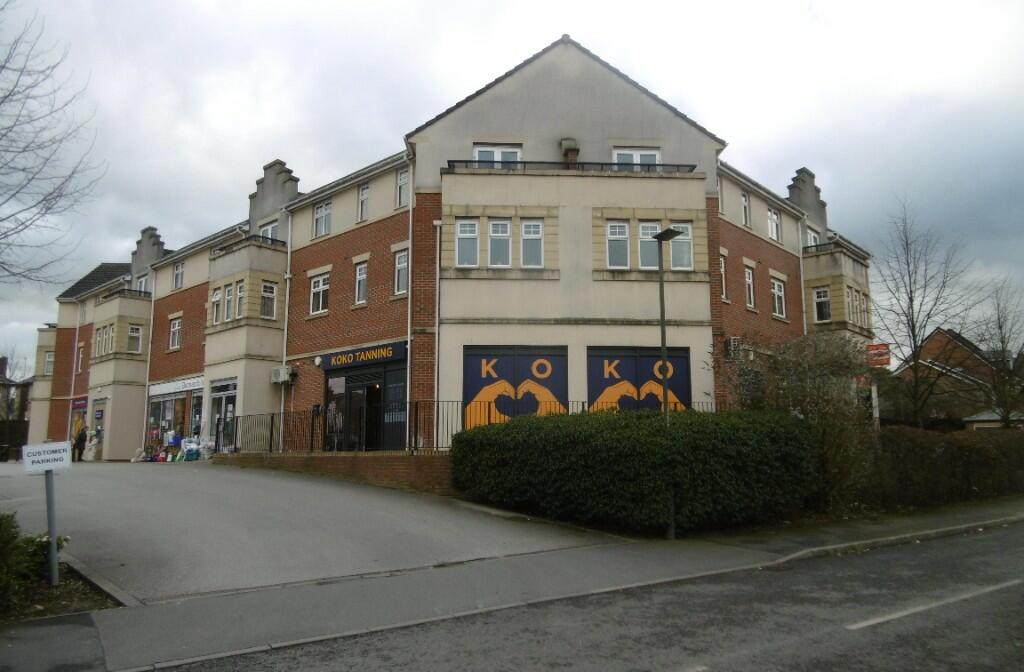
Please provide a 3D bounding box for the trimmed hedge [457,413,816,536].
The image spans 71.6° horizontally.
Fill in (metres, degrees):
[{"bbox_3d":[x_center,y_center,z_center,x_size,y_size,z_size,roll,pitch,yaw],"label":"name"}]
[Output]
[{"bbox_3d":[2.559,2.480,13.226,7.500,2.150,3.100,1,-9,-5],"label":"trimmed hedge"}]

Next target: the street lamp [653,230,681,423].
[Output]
[{"bbox_3d":[2.725,0.761,11.706,0.320,5.100,0.620,5,-10,-32],"label":"street lamp"}]

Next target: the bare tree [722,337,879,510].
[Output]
[{"bbox_3d":[6.457,1.869,16.200,3.300,3.950,3.000,0,-9,0],"label":"bare tree"}]

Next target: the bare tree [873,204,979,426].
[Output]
[{"bbox_3d":[12.750,-0.029,22.254,3.500,8.600,3.400,0,-9,0],"label":"bare tree"}]

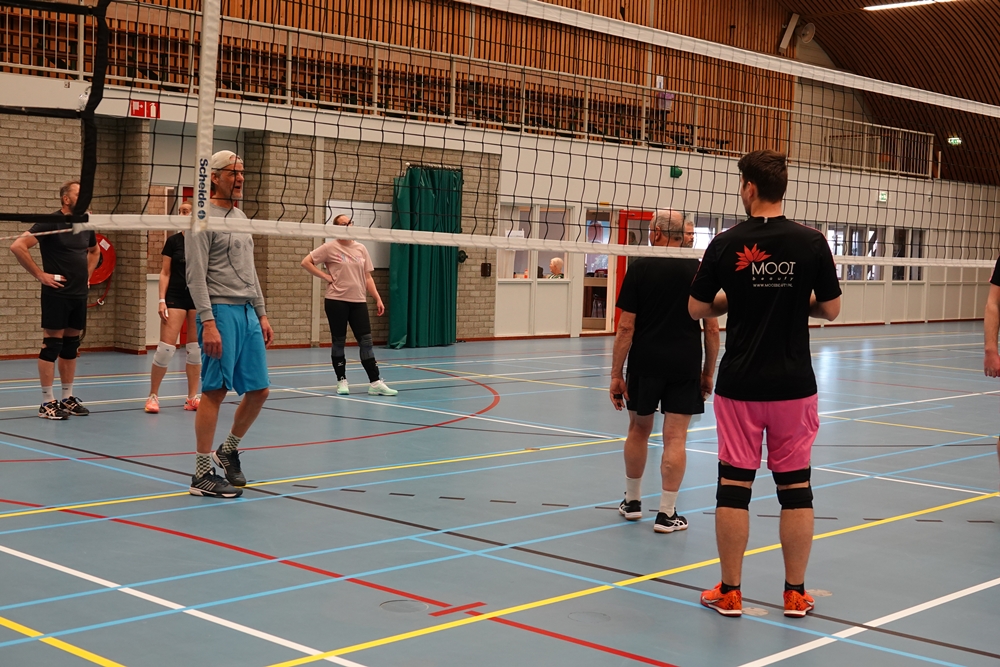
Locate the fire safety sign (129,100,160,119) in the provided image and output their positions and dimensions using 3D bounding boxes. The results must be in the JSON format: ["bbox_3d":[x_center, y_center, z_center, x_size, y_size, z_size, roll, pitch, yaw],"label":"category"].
[{"bbox_3d":[-4.251,-2.673,17.306,0.020,0.195,0.420,5,5,43],"label":"fire safety sign"}]

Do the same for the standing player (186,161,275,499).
[{"bbox_3d":[-1.554,-0.063,8.300,0.390,1.930,0.510,4,4,32],"label":"standing player"}]

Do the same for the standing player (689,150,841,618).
[{"bbox_3d":[1.093,0.194,5.990,0.610,1.870,0.450,2,3,5],"label":"standing player"}]

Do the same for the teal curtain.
[{"bbox_3d":[-1.057,-1.081,20.518,0.320,2.500,1.350,5,4,38],"label":"teal curtain"}]

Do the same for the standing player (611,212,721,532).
[{"bbox_3d":[0.892,0.173,7.790,0.570,1.680,0.440,3,4,12],"label":"standing player"}]

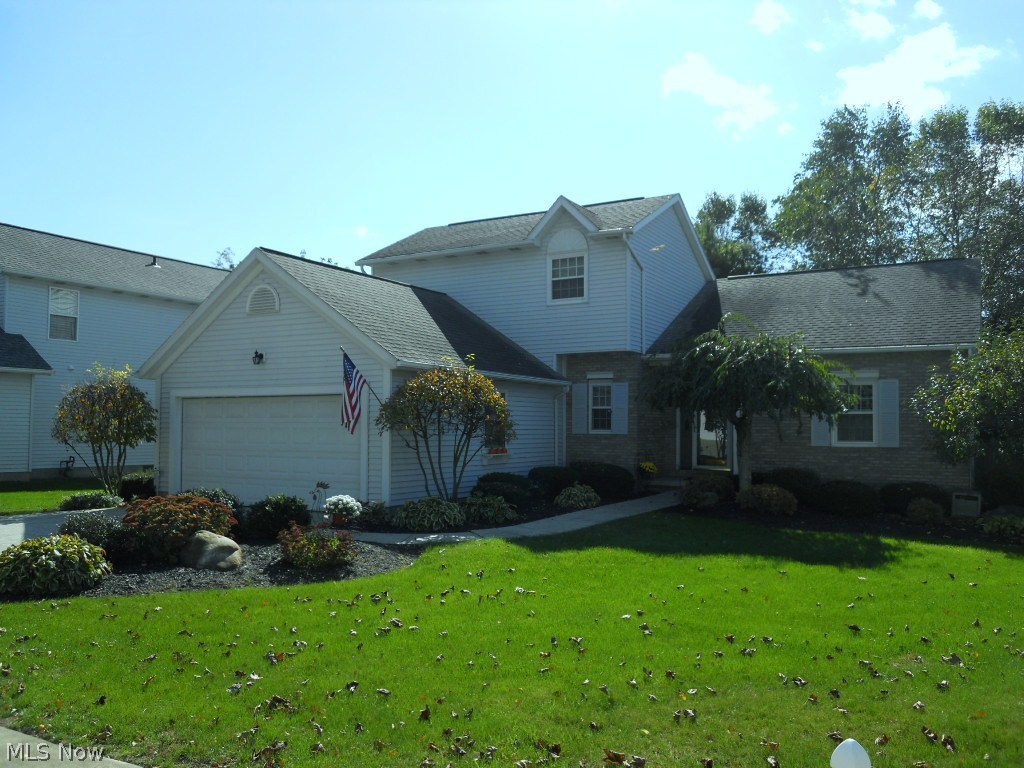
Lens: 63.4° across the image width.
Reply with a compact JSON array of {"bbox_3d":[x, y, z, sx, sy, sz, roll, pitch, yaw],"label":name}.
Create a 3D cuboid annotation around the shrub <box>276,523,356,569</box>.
[{"bbox_3d":[-2.193,1.795,9.354,0.870,0.460,0.783,1,-3,-13],"label":"shrub"}]

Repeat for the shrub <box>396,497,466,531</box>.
[{"bbox_3d":[-1.246,1.941,12.533,1.044,0.475,0.940,0,-3,-6],"label":"shrub"}]

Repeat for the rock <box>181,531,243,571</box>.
[{"bbox_3d":[-3.317,1.819,9.171,0.667,0.391,0.501,1,-3,-20],"label":"rock"}]

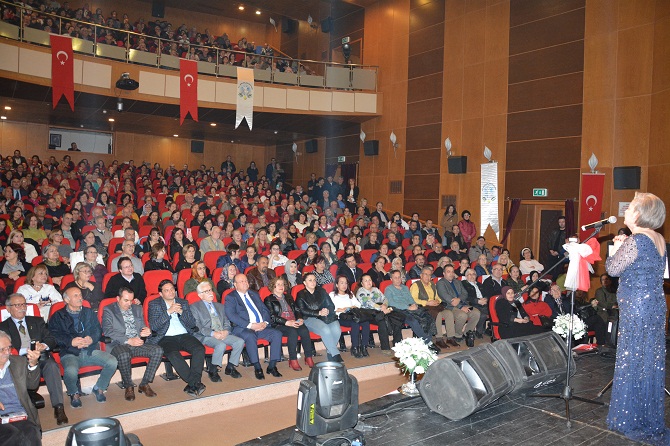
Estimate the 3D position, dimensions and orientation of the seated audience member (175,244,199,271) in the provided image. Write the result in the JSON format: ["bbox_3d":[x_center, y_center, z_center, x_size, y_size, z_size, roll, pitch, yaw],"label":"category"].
[{"bbox_3d":[-2.292,0.965,8.228,0.550,1.200,0.800,-1,3,-41],"label":"seated audience member"}]

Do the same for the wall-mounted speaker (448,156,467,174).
[{"bbox_3d":[3.083,-1.444,12.609,0.260,0.450,0.400,-1,3,-40],"label":"wall-mounted speaker"}]

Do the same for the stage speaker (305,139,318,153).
[{"bbox_3d":[-0.777,-2.574,16.900,0.300,0.430,0.400,-1,3,-40],"label":"stage speaker"}]

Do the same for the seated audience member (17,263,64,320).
[{"bbox_3d":[-3.647,1.144,6.274,0.580,1.200,0.820,-1,3,-44],"label":"seated audience member"}]

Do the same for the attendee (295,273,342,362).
[{"bbox_3d":[-0.273,1.422,7.702,0.540,1.250,0.820,0,2,-40],"label":"attendee"}]

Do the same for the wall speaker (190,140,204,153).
[{"bbox_3d":[-4.836,-2.675,17.700,0.400,0.450,0.260,-1,3,-40],"label":"wall speaker"}]

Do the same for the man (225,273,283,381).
[{"bbox_3d":[-1.122,1.354,6.779,0.600,1.280,0.850,-1,3,-41],"label":"man"}]

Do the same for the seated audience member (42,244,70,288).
[{"bbox_3d":[-4.184,0.924,7.600,0.550,1.200,0.820,-1,3,-34],"label":"seated audience member"}]

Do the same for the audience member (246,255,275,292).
[{"bbox_3d":[-1.123,1.186,8.027,0.560,1.270,0.800,1,2,-29],"label":"audience member"}]

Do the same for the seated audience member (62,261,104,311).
[{"bbox_3d":[-3.489,1.158,7.050,0.550,1.200,0.820,-1,3,-36],"label":"seated audience member"}]

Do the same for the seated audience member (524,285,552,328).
[{"bbox_3d":[3.396,1.634,8.300,0.560,1.200,0.850,0,2,-19],"label":"seated audience member"}]

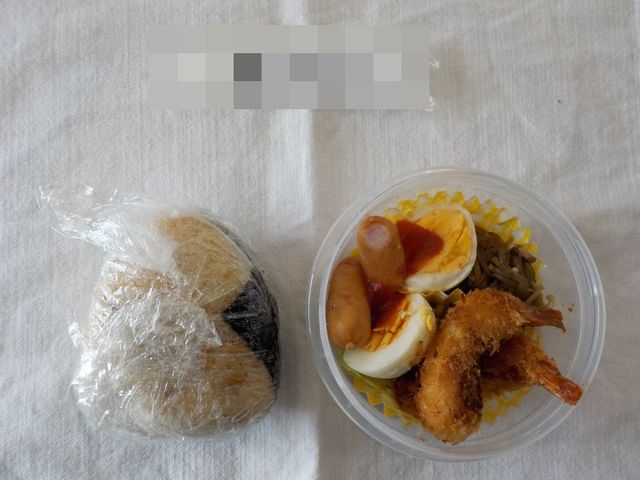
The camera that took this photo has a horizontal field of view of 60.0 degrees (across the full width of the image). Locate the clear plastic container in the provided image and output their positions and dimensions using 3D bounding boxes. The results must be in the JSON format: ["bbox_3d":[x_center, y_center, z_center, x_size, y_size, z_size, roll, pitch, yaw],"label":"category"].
[{"bbox_3d":[0.062,0.032,0.258,0.135,0.038,0.135,0,83,0],"label":"clear plastic container"}]

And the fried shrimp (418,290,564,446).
[{"bbox_3d":[0.069,0.050,0.240,0.079,0.028,0.047,-45,85,-5],"label":"fried shrimp"}]

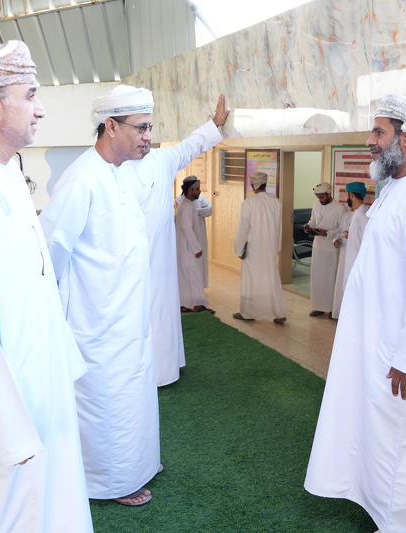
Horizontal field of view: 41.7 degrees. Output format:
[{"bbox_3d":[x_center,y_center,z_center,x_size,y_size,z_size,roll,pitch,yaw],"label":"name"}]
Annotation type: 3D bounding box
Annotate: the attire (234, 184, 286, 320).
[{"bbox_3d":[0.660,-0.129,6.234,0.560,1.430,0.400,-4,10,-23],"label":"attire"}]

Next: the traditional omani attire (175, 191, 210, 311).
[{"bbox_3d":[-0.138,-0.189,6.702,0.450,1.410,0.500,1,9,7],"label":"traditional omani attire"}]

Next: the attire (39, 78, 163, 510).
[{"bbox_3d":[-0.413,0.102,2.328,0.420,1.710,0.540,6,11,32],"label":"attire"}]

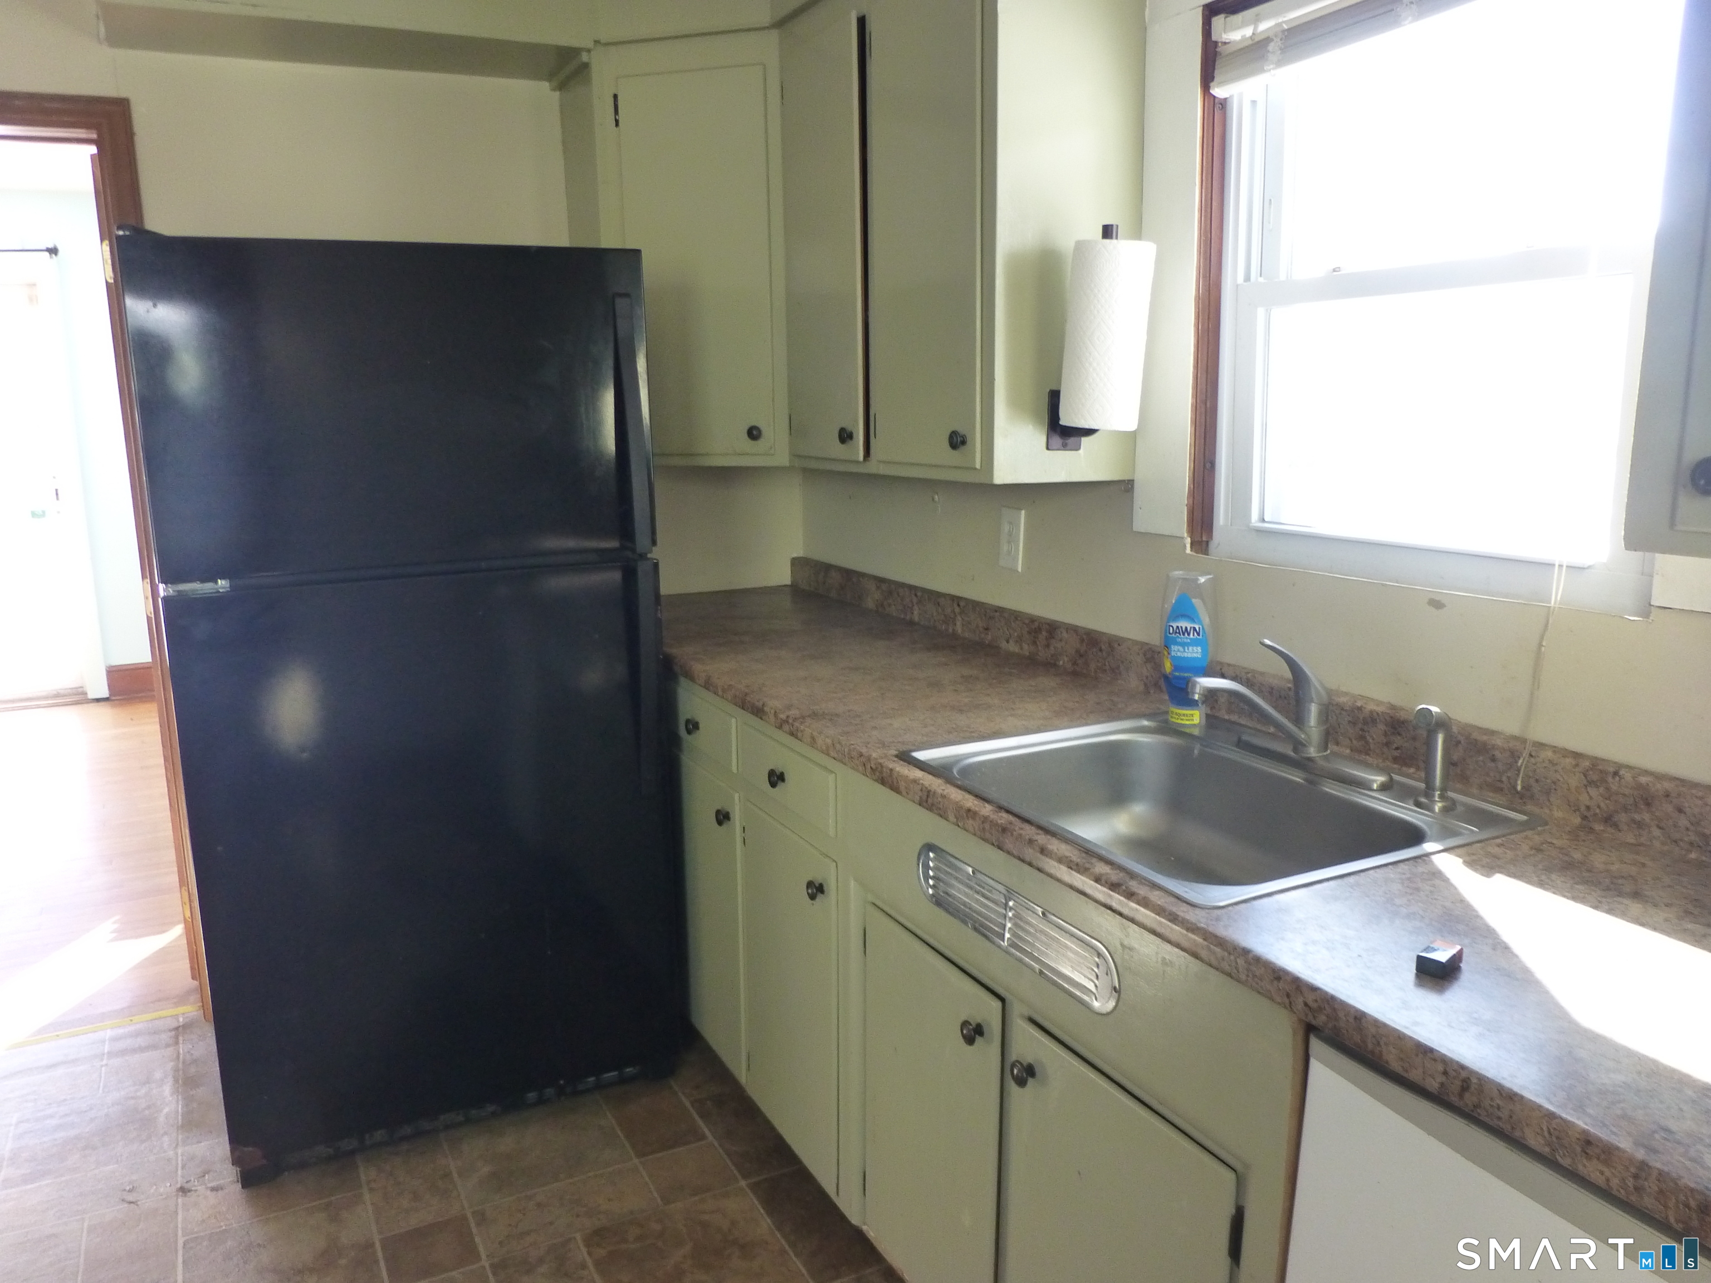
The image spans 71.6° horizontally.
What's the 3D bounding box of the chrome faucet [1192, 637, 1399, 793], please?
[{"bbox_3d":[0.546,0.088,1.609,0.268,0.190,0.250,-6,13,-27],"label":"chrome faucet"}]

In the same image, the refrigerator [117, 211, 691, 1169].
[{"bbox_3d":[-0.890,0.092,2.448,0.825,1.685,0.790,-5,12,-23],"label":"refrigerator"}]

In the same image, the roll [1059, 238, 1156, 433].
[{"bbox_3d":[0.408,-0.490,1.917,0.128,0.285,0.128,2,16,-1],"label":"roll"}]

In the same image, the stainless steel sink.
[{"bbox_3d":[0.451,0.268,1.611,0.550,0.175,0.632,-6,13,-27],"label":"stainless steel sink"}]

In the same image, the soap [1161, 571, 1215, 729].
[{"bbox_3d":[0.527,0.013,1.858,0.084,0.242,0.058,6,13,29],"label":"soap"}]

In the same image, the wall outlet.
[{"bbox_3d":[0.326,-0.213,2.467,0.008,0.124,0.079,-6,13,-27],"label":"wall outlet"}]

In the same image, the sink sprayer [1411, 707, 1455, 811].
[{"bbox_3d":[0.725,0.142,1.477,0.062,0.135,0.055,-9,14,-35],"label":"sink sprayer"}]

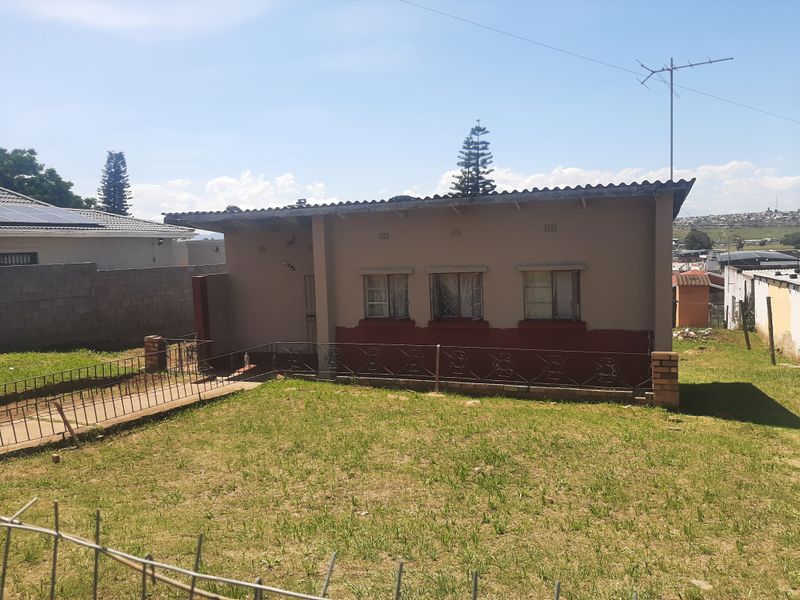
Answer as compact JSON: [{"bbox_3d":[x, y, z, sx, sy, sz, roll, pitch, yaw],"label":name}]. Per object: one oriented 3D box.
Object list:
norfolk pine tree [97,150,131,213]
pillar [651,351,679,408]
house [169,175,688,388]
[{"bbox_3d":[-30.032,-8.197,64.568,4.100,15.500,4.100,-4,5,-25],"label":"norfolk pine tree"},{"bbox_3d":[4.135,1.216,9.366,0.356,0.830,0.356,0,4,21],"label":"pillar"},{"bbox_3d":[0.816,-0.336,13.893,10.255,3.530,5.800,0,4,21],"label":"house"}]

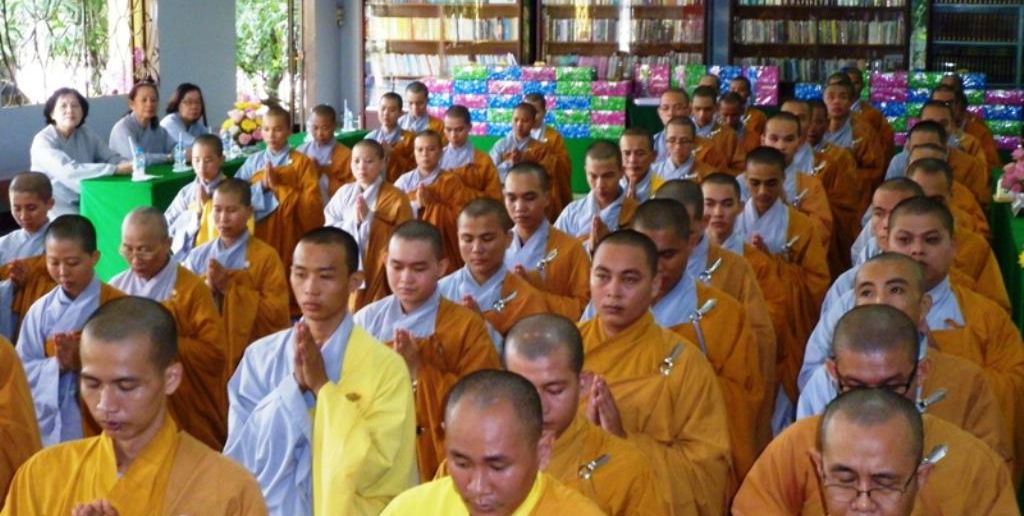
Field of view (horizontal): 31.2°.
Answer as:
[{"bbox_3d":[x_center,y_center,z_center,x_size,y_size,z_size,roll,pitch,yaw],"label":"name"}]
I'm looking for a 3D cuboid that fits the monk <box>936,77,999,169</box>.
[{"bbox_3d":[2.830,-0.500,11.852,0.520,1.215,0.620,3,8,16],"label":"monk"}]

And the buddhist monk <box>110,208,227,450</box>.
[{"bbox_3d":[-1.147,0.359,5.975,0.470,1.058,0.530,3,9,16],"label":"buddhist monk"}]

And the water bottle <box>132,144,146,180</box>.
[{"bbox_3d":[-2.072,-0.531,10.200,0.066,0.200,0.066,0,8,0],"label":"water bottle"}]

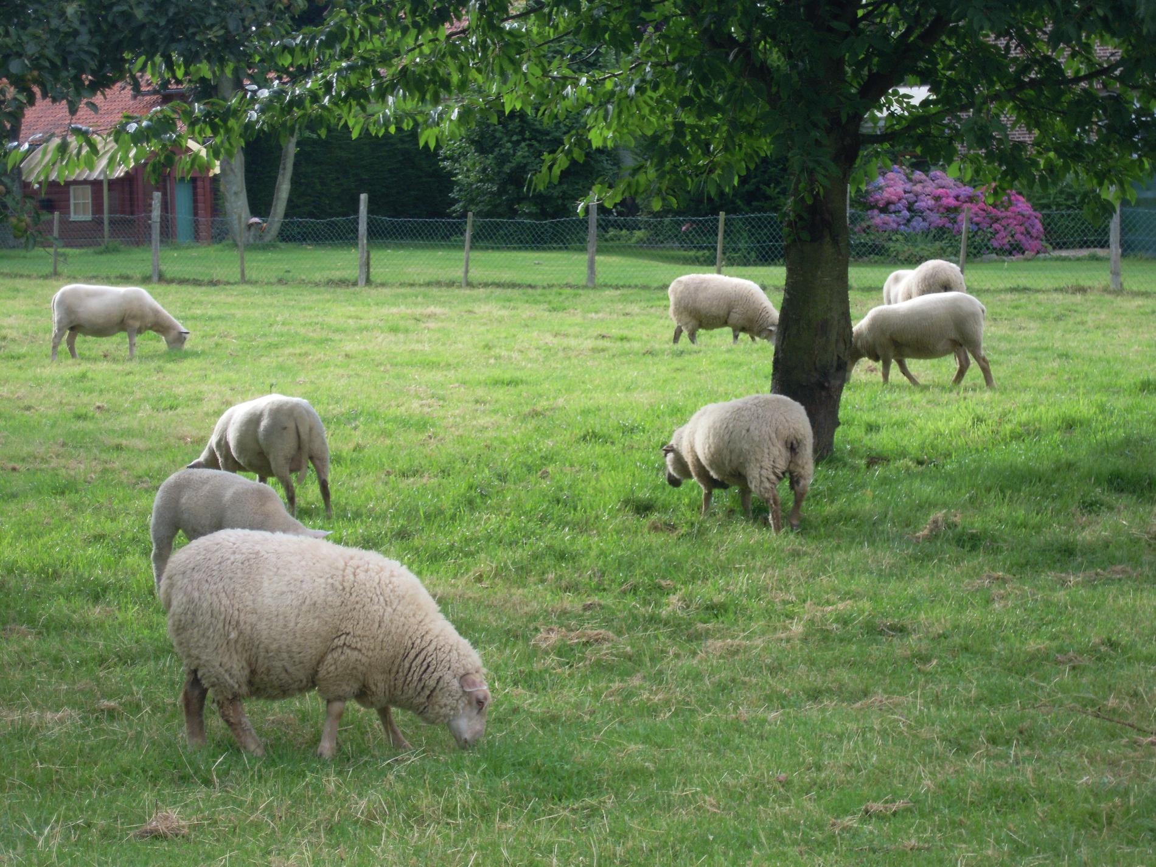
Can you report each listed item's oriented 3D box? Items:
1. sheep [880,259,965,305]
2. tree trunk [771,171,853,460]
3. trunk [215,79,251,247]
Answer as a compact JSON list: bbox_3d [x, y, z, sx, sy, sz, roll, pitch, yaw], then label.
[{"bbox_3d":[3.511,-1.400,33.500,0.480,0.710,1.150,-2,5,-27],"label":"sheep"},{"bbox_3d":[1.460,-0.734,20.800,0.500,1.820,0.480,0,5,0],"label":"tree trunk"},{"bbox_3d":[-7.203,-5.745,70.000,0.680,3.500,0.620,0,5,0],"label":"trunk"}]

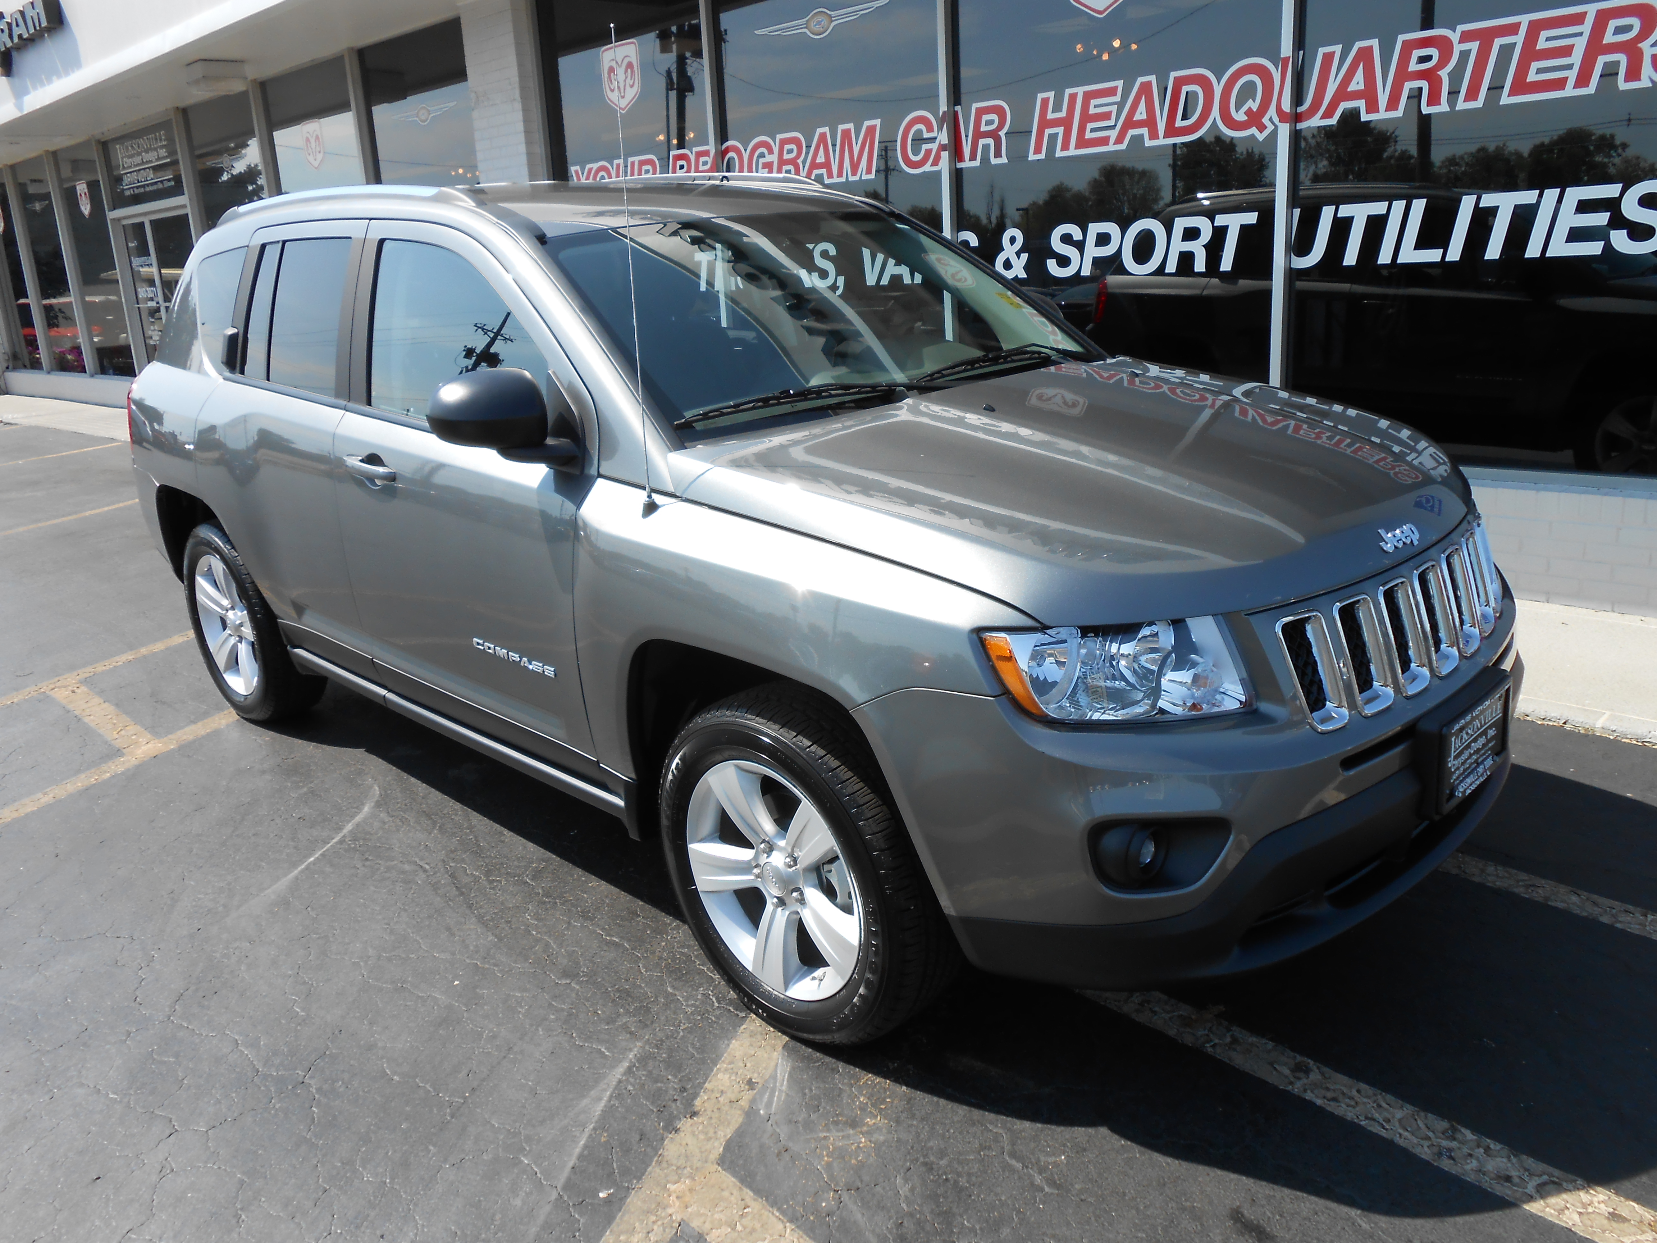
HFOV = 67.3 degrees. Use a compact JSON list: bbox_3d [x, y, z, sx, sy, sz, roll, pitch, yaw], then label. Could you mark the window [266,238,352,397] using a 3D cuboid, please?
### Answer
[{"bbox_3d":[-1.421,-0.826,3.375,0.445,0.410,0.045,14,7,43],"label":"window"}]

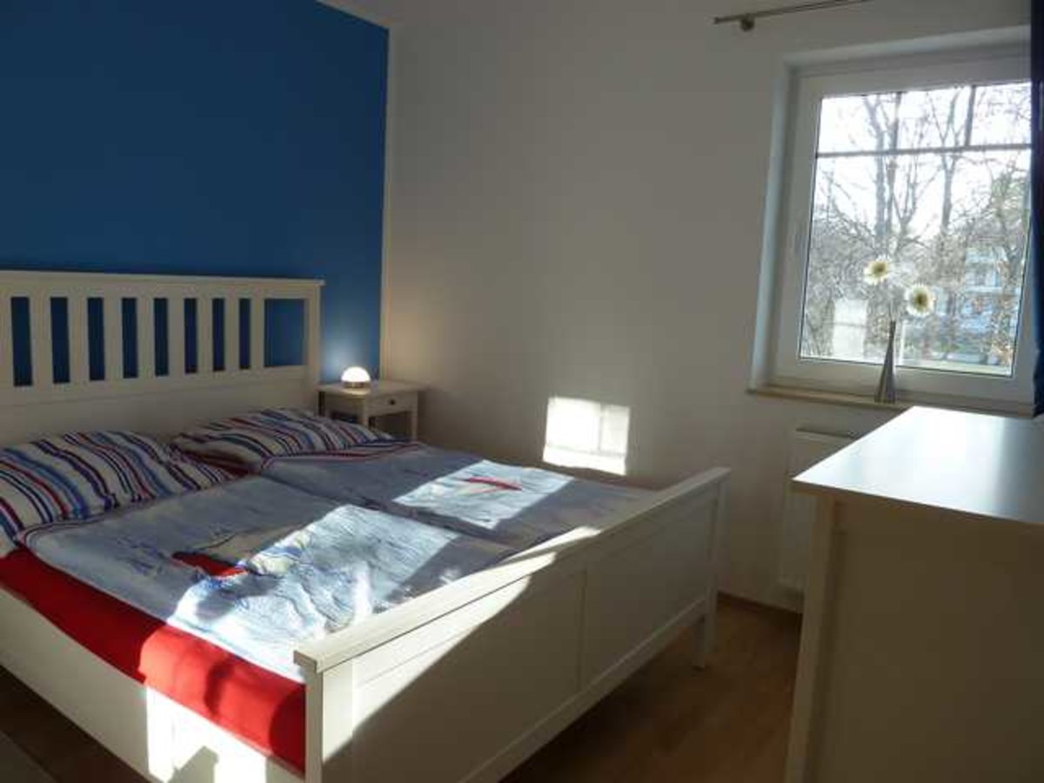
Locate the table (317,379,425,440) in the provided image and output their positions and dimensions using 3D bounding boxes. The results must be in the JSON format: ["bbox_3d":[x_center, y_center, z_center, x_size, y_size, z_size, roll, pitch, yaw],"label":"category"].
[{"bbox_3d":[-0.767,0.331,3.869,0.355,0.700,0.445,8,10,36],"label":"table"}]

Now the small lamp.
[{"bbox_3d":[-0.832,-0.075,3.796,0.148,0.108,0.148,3,8,0],"label":"small lamp"}]

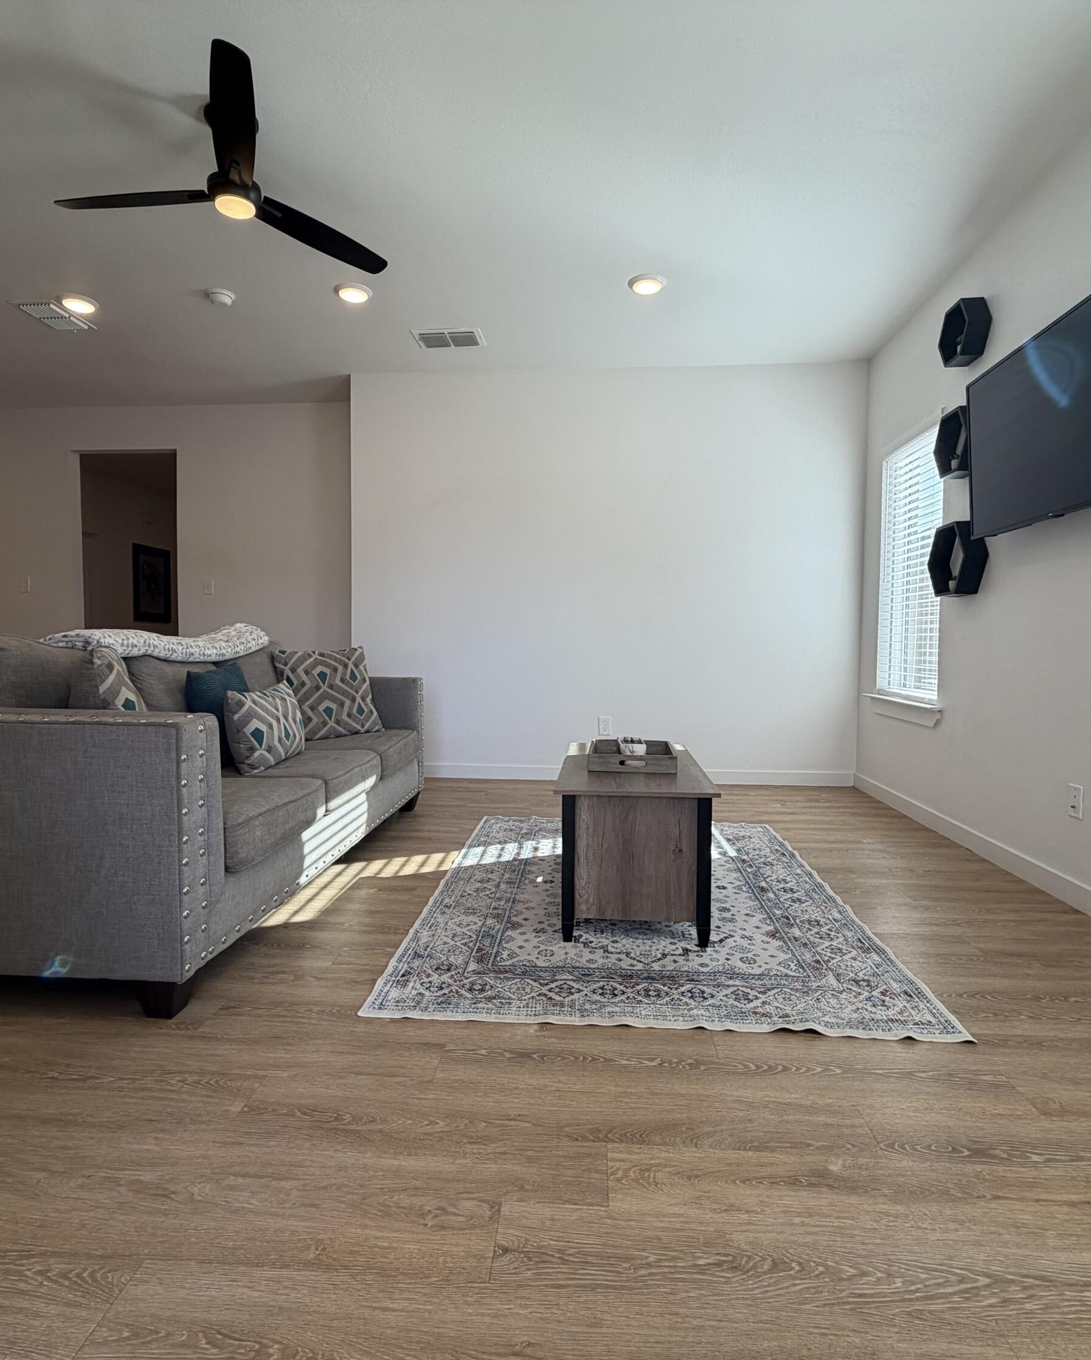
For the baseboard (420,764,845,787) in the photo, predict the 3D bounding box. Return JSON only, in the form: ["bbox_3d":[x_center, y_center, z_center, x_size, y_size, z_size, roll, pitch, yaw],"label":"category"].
[{"bbox_3d":[0.357,0.639,4.951,3.360,0.095,0.016,1,3,4],"label":"baseboard"}]

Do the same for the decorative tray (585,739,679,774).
[{"bbox_3d":[0.332,0.288,2.792,0.312,0.064,0.394,1,3,5],"label":"decorative tray"}]

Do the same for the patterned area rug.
[{"bbox_3d":[0.349,0.806,2.867,1.512,0.009,2.093,0,3,3],"label":"patterned area rug"}]

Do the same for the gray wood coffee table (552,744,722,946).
[{"bbox_3d":[0.317,0.545,2.733,0.497,0.472,1.077,1,3,4],"label":"gray wood coffee table"}]

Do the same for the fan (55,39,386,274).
[{"bbox_3d":[-1.130,-1.789,2.522,1.220,0.335,1.250,1,3,4],"label":"fan"}]

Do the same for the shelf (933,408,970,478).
[{"bbox_3d":[1.899,-1.075,3.344,0.104,0.280,0.328,1,3,4],"label":"shelf"}]

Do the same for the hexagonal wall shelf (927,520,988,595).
[{"bbox_3d":[1.932,-0.559,3.445,0.100,0.329,0.360,0,3,4],"label":"hexagonal wall shelf"}]

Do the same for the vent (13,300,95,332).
[{"bbox_3d":[-2.732,-2.012,4.076,0.263,0.021,0.365,0,3,4],"label":"vent"}]

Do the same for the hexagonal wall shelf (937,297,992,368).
[{"bbox_3d":[1.936,-1.598,3.386,0.100,0.248,0.283,0,3,4],"label":"hexagonal wall shelf"}]

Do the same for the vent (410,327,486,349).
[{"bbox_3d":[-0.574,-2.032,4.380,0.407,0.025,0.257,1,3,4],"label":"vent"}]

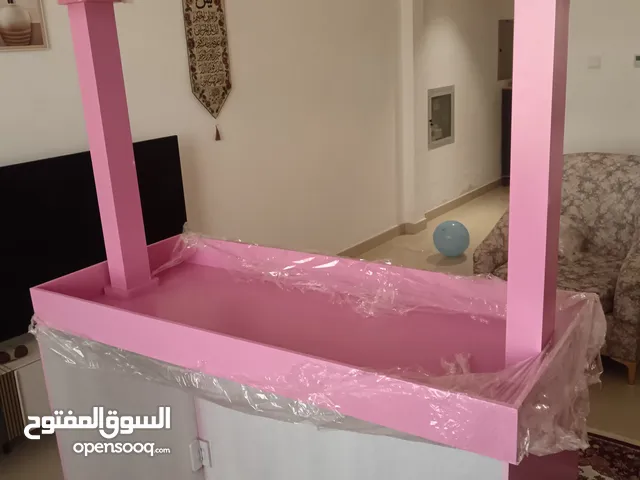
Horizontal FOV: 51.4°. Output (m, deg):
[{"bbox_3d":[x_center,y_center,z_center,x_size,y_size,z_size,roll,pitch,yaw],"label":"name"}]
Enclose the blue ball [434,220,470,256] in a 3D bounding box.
[{"bbox_3d":[0.991,-0.008,5.003,0.272,0.272,0.272,0,16,11],"label":"blue ball"}]

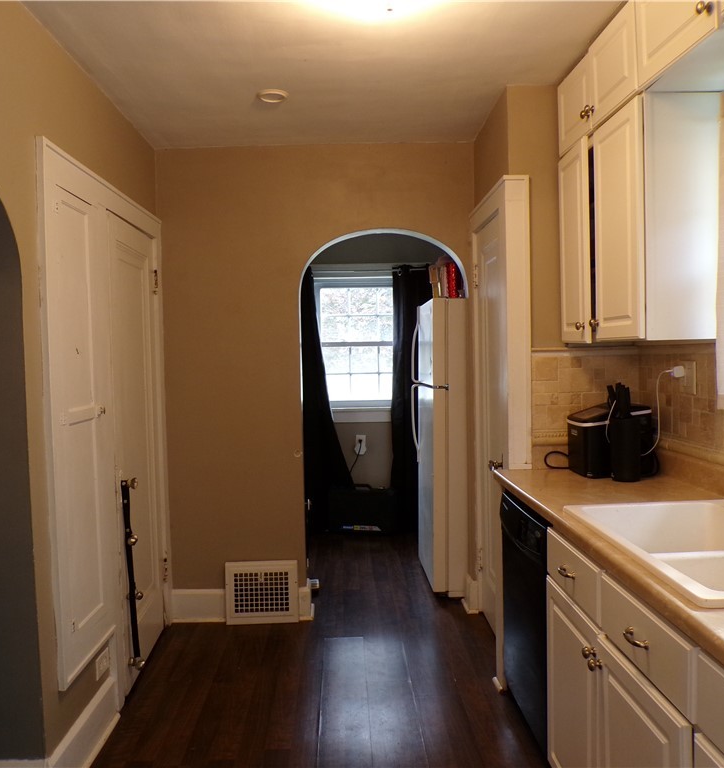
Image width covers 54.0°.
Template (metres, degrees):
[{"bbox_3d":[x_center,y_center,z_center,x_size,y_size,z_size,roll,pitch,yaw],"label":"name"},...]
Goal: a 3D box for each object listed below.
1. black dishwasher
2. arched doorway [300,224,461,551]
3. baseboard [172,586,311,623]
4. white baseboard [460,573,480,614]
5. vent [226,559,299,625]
[{"bbox_3d":[0.871,0.835,2.540,0.600,0.815,0.605,-1,2,-1],"label":"black dishwasher"},{"bbox_3d":[0.126,0.204,3.781,0.878,2.010,0.150,-1,2,-1],"label":"arched doorway"},{"bbox_3d":[-0.626,1.152,3.728,0.722,0.180,0.030,-1,2,-1],"label":"baseboard"},{"bbox_3d":[0.593,1.125,3.825,0.070,0.180,0.170,-1,2,-1],"label":"white baseboard"},{"bbox_3d":[-0.515,1.077,3.694,0.366,0.328,0.045,-1,2,-1],"label":"vent"}]

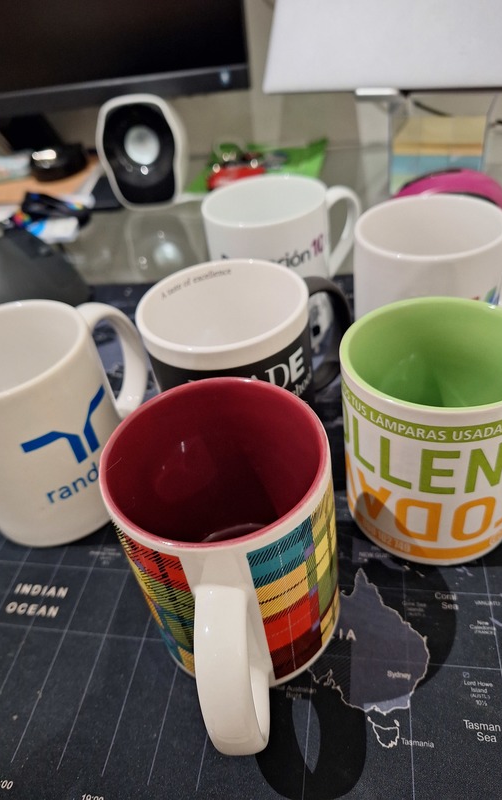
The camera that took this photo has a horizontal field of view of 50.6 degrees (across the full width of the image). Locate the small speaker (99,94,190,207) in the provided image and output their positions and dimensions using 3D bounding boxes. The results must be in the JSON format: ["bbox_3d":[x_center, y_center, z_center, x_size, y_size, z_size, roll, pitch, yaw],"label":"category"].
[{"bbox_3d":[-0.119,-0.300,0.620,0.093,0.117,0.088,-3,40,8],"label":"small speaker"}]

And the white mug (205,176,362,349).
[{"bbox_3d":[0.030,-0.107,0.403,0.123,0.100,0.089,-26,42,-18],"label":"white mug"}]

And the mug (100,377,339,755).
[{"bbox_3d":[-0.006,0.071,0.211,0.085,0.101,0.121,-6,40,5],"label":"mug"}]

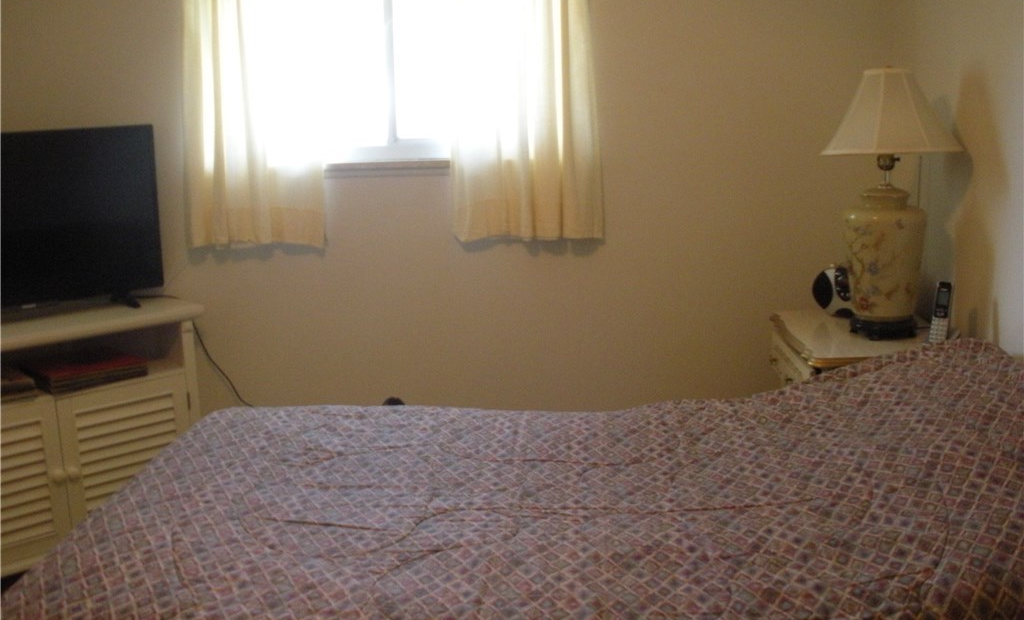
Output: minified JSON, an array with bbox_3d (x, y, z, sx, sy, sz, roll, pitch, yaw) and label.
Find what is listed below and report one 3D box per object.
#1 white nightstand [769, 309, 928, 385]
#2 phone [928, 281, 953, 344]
[{"bbox_3d":[1.010,0.383,3.046,0.450,0.650,0.576,-1,11,5],"label":"white nightstand"},{"bbox_3d":[1.128,0.008,2.800,0.048,0.167,0.032,6,-5,35],"label":"phone"}]

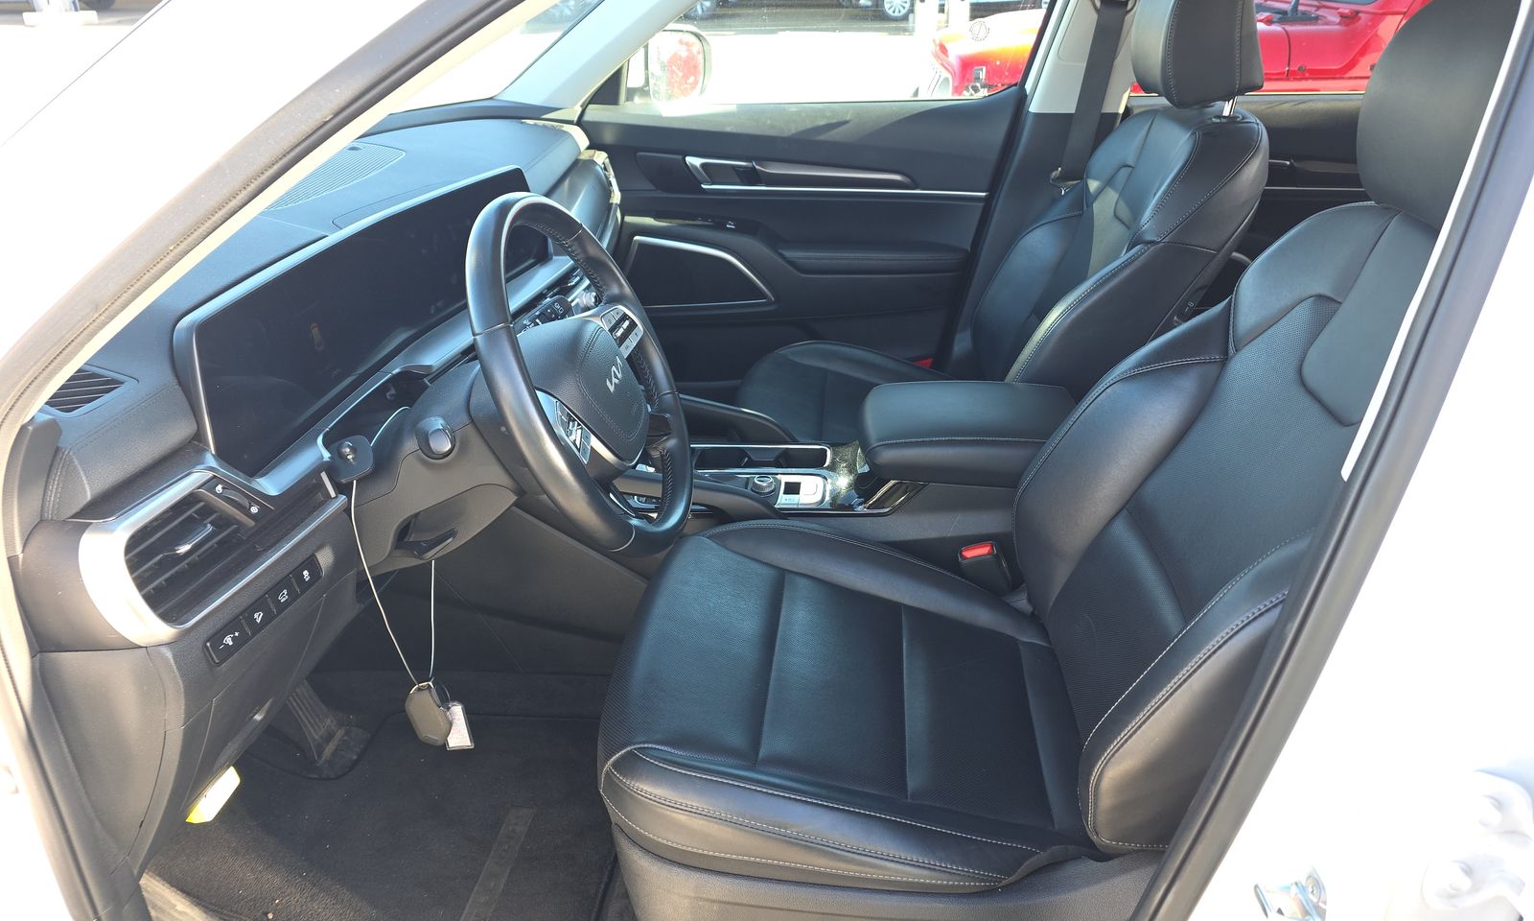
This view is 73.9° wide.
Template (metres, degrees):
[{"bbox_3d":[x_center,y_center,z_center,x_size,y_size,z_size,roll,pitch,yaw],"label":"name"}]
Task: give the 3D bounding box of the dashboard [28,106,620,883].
[{"bbox_3d":[-0.569,-0.163,1.451,0.520,0.555,1.480,2,27,5],"label":"dashboard"}]

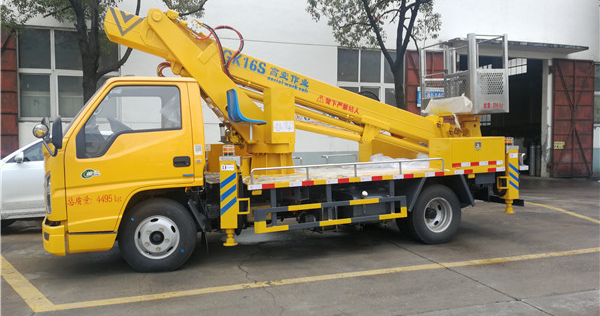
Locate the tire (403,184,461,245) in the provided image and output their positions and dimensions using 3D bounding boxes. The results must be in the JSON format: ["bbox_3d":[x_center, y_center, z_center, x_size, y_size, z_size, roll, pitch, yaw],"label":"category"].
[{"bbox_3d":[1.715,0.718,5.974,0.765,0.765,0.210,-1,3,-23],"label":"tire"}]

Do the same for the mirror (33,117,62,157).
[{"bbox_3d":[-2.204,-0.186,4.093,0.240,0.360,0.230,-1,3,-23],"label":"mirror"}]

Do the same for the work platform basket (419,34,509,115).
[{"bbox_3d":[2.459,-1.201,7.089,0.650,1.090,1.190,-1,3,-19],"label":"work platform basket"}]

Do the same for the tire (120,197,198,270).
[{"bbox_3d":[-1.449,0.786,4.748,0.765,0.765,0.210,-1,3,-23],"label":"tire"}]

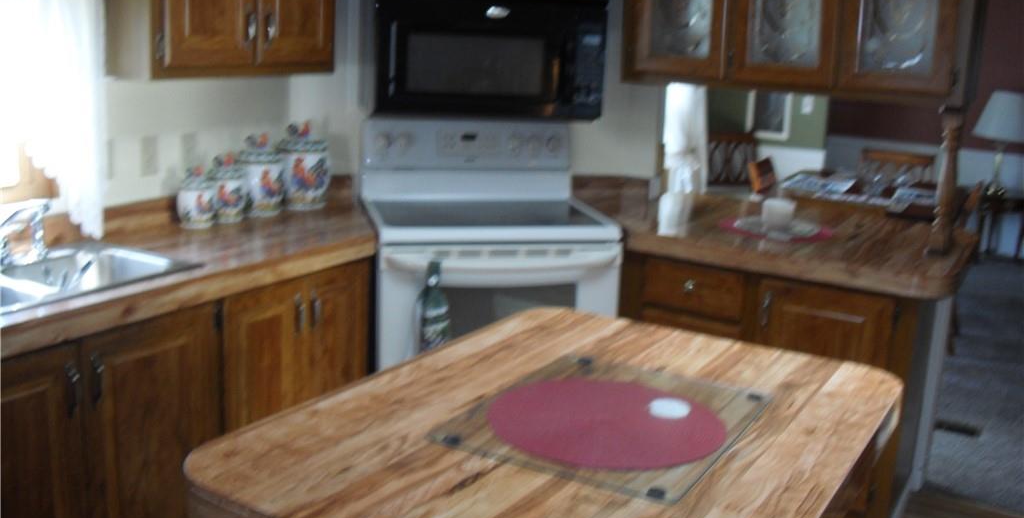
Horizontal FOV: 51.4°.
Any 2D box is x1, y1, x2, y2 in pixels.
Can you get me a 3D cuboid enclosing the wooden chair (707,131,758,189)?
[{"bbox_3d":[1.374,-0.279,6.342,0.440,0.885,0.500,-2,14,-19],"label":"wooden chair"}]

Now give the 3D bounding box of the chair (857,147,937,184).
[{"bbox_3d":[1.944,-0.092,5.654,0.440,0.885,0.500,10,15,29],"label":"chair"}]

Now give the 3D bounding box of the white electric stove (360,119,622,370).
[{"bbox_3d":[-0.108,0.153,3.582,0.757,1.175,0.670,-1,14,-15],"label":"white electric stove"}]

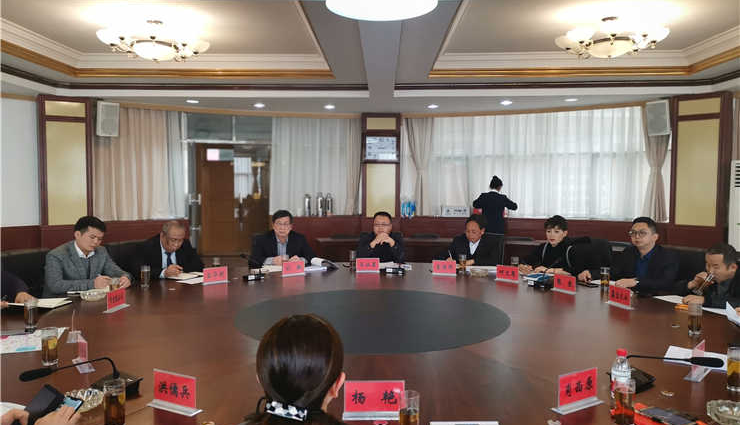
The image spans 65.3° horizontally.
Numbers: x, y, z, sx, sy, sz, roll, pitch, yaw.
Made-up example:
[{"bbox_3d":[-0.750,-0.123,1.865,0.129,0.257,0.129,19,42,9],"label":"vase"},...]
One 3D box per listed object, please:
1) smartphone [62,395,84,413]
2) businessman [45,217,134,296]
[{"bbox_3d":[-0.874,0.588,1.607,0.075,0.010,0.158,1,43,23],"label":"smartphone"},{"bbox_3d":[-1.980,0.672,4.107,0.750,1.260,0.600,2,4,42],"label":"businessman"}]

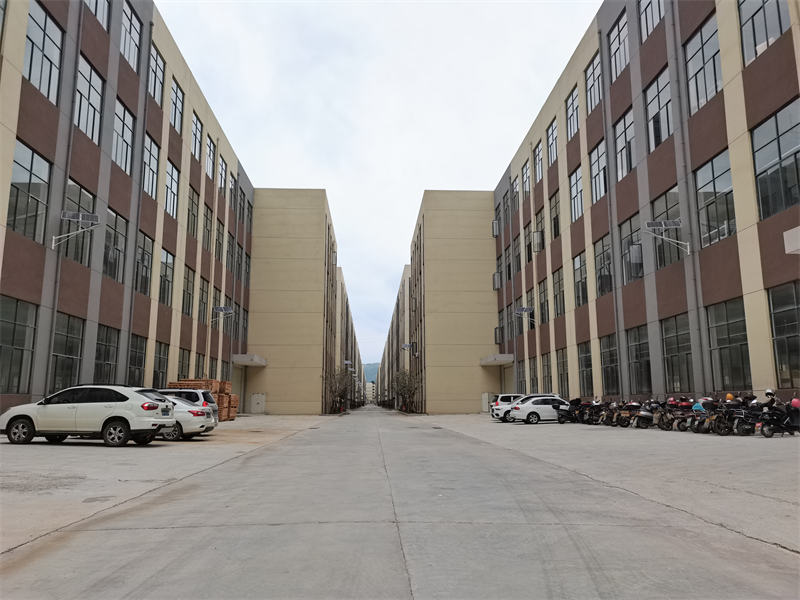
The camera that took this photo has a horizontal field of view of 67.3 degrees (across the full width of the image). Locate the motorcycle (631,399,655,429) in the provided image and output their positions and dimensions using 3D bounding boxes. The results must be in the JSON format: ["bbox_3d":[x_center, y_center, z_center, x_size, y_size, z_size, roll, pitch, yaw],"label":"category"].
[{"bbox_3d":[10.614,4.827,25.351,1.800,1.180,0.720,6,-11,-30],"label":"motorcycle"}]

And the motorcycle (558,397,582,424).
[{"bbox_3d":[9.100,6.034,32.180,1.800,1.180,0.720,6,-11,-30],"label":"motorcycle"}]

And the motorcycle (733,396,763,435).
[{"bbox_3d":[11.456,3.773,19.479,1.800,1.180,0.720,6,-11,-30],"label":"motorcycle"}]

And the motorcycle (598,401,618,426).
[{"bbox_3d":[10.310,5.391,28.592,1.800,1.180,0.720,6,-11,-30],"label":"motorcycle"}]

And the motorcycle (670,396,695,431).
[{"bbox_3d":[11.009,4.353,22.709,1.800,1.180,0.720,6,-11,-30],"label":"motorcycle"}]

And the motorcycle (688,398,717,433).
[{"bbox_3d":[11.091,4.206,21.824,1.800,1.180,0.720,6,-11,-30],"label":"motorcycle"}]

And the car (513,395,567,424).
[{"bbox_3d":[8.811,6.372,34.578,4.500,1.460,1.770,0,-10,-3],"label":"car"}]

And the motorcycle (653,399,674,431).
[{"bbox_3d":[10.804,4.517,23.585,1.800,1.180,0.720,6,-11,-30],"label":"motorcycle"}]

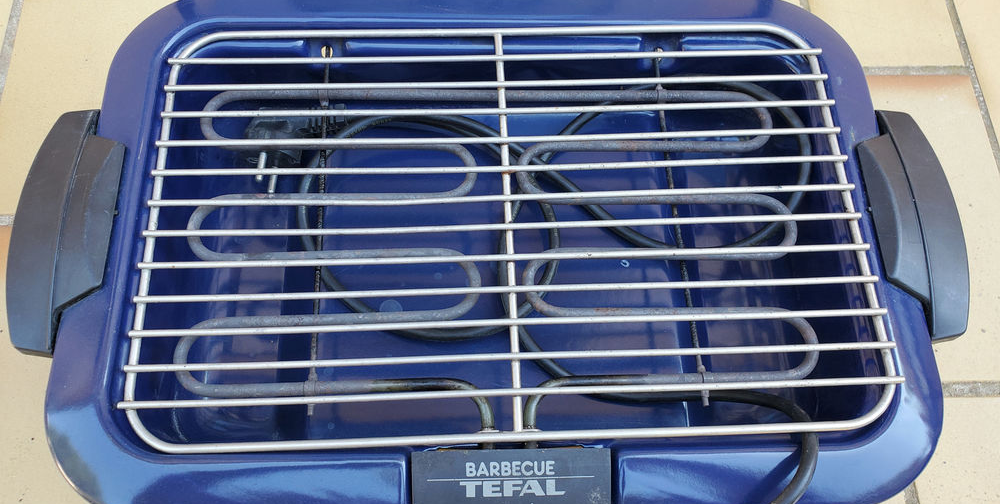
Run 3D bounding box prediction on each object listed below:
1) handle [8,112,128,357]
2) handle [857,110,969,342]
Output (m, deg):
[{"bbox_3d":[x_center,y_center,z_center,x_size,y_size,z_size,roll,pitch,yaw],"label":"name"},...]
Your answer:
[{"bbox_3d":[-0.251,-0.017,0.434,0.050,0.031,0.151,0,69,-3],"label":"handle"},{"bbox_3d":[0.252,-0.021,0.461,0.050,0.031,0.151,0,69,-3],"label":"handle"}]

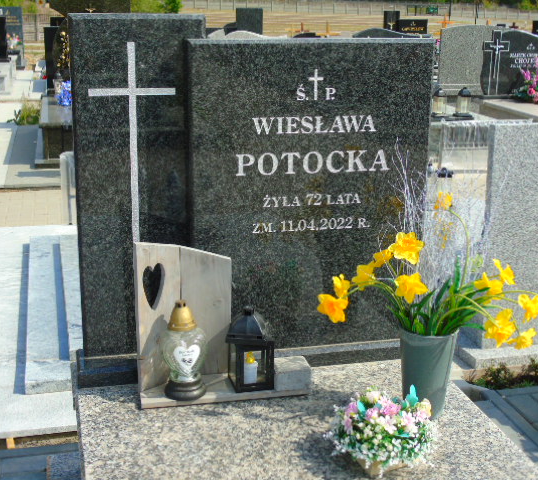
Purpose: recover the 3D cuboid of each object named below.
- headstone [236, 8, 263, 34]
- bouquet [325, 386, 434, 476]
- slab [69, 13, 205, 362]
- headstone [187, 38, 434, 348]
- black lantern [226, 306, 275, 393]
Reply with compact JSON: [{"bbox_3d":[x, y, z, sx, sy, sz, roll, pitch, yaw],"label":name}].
[{"bbox_3d":[-0.308,-2.957,12.604,0.400,0.900,0.080,-3,17,-14],"label":"headstone"},{"bbox_3d":[0.251,0.434,2.002,0.238,0.170,0.196,-3,17,-14],"label":"bouquet"},{"bbox_3d":[-0.353,-0.135,2.361,0.352,0.953,0.059,-3,17,-14],"label":"slab"},{"bbox_3d":[0.112,-0.117,2.433,0.694,0.896,0.059,-3,17,-14],"label":"headstone"},{"bbox_3d":[-0.050,0.288,2.316,0.125,0.221,0.127,-3,17,-14],"label":"black lantern"}]

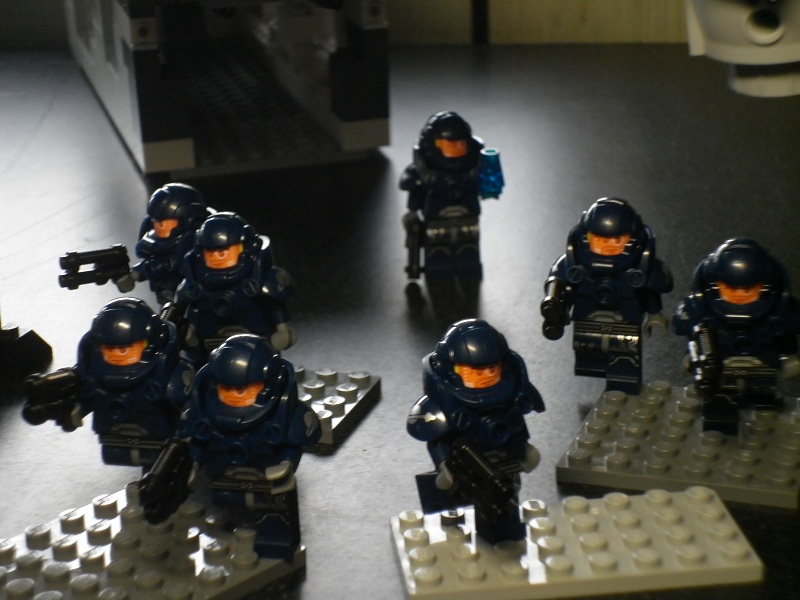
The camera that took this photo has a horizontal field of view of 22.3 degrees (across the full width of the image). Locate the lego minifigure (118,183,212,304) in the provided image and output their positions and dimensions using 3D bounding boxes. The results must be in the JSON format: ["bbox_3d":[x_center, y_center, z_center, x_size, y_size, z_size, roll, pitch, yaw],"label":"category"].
[{"bbox_3d":[-0.051,-0.006,0.463,0.022,0.043,0.026,-17,25,-37],"label":"lego minifigure"}]

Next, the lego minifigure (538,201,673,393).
[{"bbox_3d":[0.044,0.001,0.432,0.027,0.043,0.028,4,20,17],"label":"lego minifigure"}]

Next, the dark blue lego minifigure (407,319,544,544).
[{"bbox_3d":[0.014,0.024,0.375,0.026,0.043,0.021,-11,22,-25],"label":"dark blue lego minifigure"}]

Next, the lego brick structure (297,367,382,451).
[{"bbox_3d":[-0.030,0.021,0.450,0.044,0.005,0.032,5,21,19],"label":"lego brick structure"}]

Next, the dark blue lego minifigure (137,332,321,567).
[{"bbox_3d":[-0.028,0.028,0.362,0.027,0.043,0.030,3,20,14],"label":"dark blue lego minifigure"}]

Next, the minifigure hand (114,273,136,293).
[{"bbox_3d":[-0.063,-0.004,0.464,0.005,0.005,0.004,-17,25,-37],"label":"minifigure hand"}]

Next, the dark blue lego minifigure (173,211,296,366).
[{"bbox_3d":[-0.036,0.002,0.440,0.026,0.043,0.020,5,21,18],"label":"dark blue lego minifigure"}]

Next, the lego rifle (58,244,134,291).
[{"bbox_3d":[-0.071,-0.007,0.473,0.017,0.011,0.004,-10,21,-22],"label":"lego rifle"}]

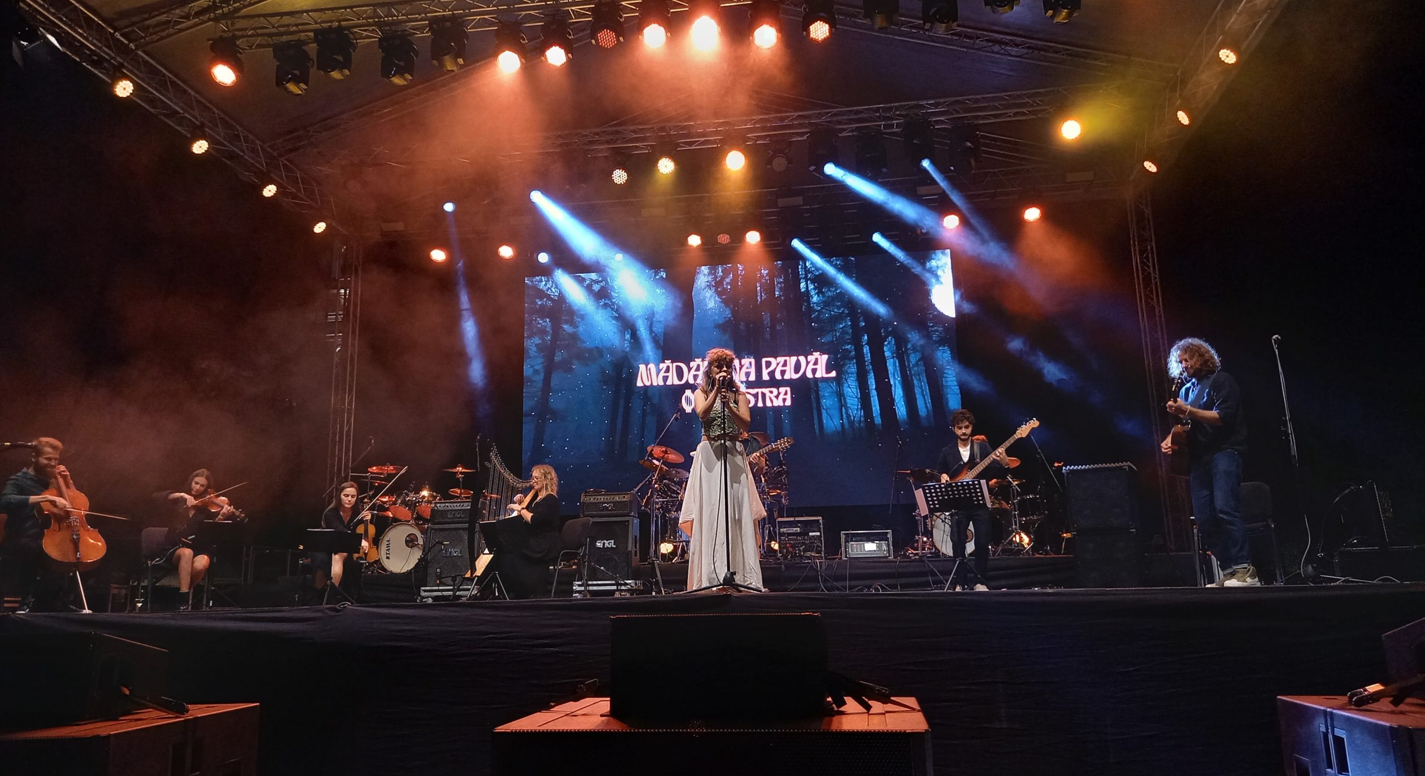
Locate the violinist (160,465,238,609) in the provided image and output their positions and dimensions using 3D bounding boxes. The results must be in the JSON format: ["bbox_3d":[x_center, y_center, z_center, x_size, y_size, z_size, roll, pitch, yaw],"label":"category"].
[{"bbox_3d":[-4.655,1.349,9.265,0.660,1.270,0.780,8,-15,-39],"label":"violinist"}]

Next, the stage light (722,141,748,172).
[{"bbox_3d":[0.308,-3.100,13.652,0.320,0.400,0.300,-2,-1,5],"label":"stage light"}]

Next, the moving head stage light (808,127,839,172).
[{"bbox_3d":[1.442,-3.106,13.428,0.370,0.560,0.340,2,-12,-13],"label":"moving head stage light"}]

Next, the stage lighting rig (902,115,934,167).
[{"bbox_3d":[2.642,-3.178,13.250,0.360,0.540,0.320,2,-13,-17],"label":"stage lighting rig"}]

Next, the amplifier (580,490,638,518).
[{"bbox_3d":[-1.182,1.357,11.900,0.580,0.270,0.260,-3,-12,6],"label":"amplifier"}]

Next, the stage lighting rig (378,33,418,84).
[{"bbox_3d":[-3.448,-3.590,11.281,0.370,0.530,0.310,-3,-11,8],"label":"stage lighting rig"}]

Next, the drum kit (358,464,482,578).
[{"bbox_3d":[-3.484,1.597,12.326,1.500,1.300,1.200,-4,-12,14],"label":"drum kit"}]

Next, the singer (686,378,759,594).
[{"bbox_3d":[0.081,0.576,7.140,0.560,1.680,0.480,-2,-12,4],"label":"singer"}]

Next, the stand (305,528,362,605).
[{"bbox_3d":[-3.537,1.664,9.603,0.510,0.698,0.400,0,-12,-6],"label":"stand"}]

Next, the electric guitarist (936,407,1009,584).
[{"bbox_3d":[2.534,1.086,10.031,0.660,1.750,0.500,-5,-12,17],"label":"electric guitarist"}]

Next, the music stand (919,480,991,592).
[{"bbox_3d":[2.081,1.286,8.850,0.550,0.950,0.450,-7,-14,25],"label":"music stand"}]

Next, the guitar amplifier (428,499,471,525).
[{"bbox_3d":[-3.035,1.473,12.150,0.570,0.260,0.260,-1,-12,-2],"label":"guitar amplifier"}]

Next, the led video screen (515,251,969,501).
[{"bbox_3d":[0.351,-0.074,16.052,6.856,3.892,0.180,-3,-12,8],"label":"led video screen"}]

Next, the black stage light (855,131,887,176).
[{"bbox_3d":[2.078,-3.079,13.500,0.370,0.480,0.330,-3,-12,6],"label":"black stage light"}]

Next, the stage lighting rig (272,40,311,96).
[{"bbox_3d":[-4.688,-3.540,11.460,0.370,0.530,0.310,-3,-11,8],"label":"stage lighting rig"}]

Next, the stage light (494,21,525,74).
[{"bbox_3d":[-2.200,-3.706,11.174,0.350,0.460,0.280,-1,-12,-2],"label":"stage light"}]

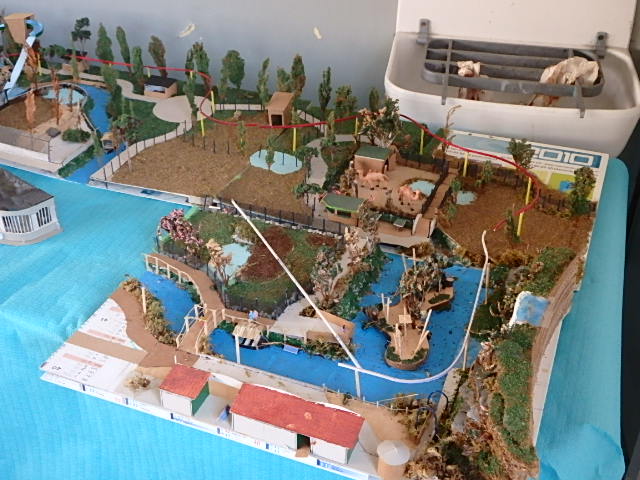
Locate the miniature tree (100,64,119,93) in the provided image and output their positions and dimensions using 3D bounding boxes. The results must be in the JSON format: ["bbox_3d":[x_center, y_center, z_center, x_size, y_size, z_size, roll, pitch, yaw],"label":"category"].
[{"bbox_3d":[-0.468,-0.357,1.717,0.034,0.071,0.034,12,37,19],"label":"miniature tree"}]

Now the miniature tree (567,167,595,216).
[{"bbox_3d":[0.436,-0.080,1.274,0.043,0.088,0.043,12,37,19],"label":"miniature tree"}]

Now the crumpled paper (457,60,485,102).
[{"bbox_3d":[0.291,-0.305,1.505,0.048,0.071,0.040,12,37,19],"label":"crumpled paper"}]

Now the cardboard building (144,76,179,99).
[{"bbox_3d":[-0.329,-0.316,1.606,0.058,0.030,0.040,12,37,19],"label":"cardboard building"}]

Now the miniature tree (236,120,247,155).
[{"bbox_3d":[-0.150,-0.194,1.471,0.019,0.071,0.019,-1,35,1],"label":"miniature tree"}]

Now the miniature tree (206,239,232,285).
[{"bbox_3d":[-0.147,0.030,1.144,0.039,0.078,0.039,-1,35,1],"label":"miniature tree"}]

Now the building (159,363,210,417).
[{"bbox_3d":[-0.166,0.187,0.959,0.050,0.034,0.046,12,37,19],"label":"building"}]

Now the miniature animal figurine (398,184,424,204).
[{"bbox_3d":[0.153,-0.077,1.321,0.019,0.039,0.047,-22,40,-27],"label":"miniature animal figurine"}]

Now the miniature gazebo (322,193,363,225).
[{"bbox_3d":[0.040,-0.052,1.298,0.070,0.029,0.045,12,37,19],"label":"miniature gazebo"}]

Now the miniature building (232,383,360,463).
[{"bbox_3d":[-0.027,0.217,0.911,0.152,0.034,0.046,12,37,19],"label":"miniature building"}]

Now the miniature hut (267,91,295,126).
[{"bbox_3d":[-0.080,-0.265,1.584,0.035,0.056,0.040,7,36,12],"label":"miniature hut"}]

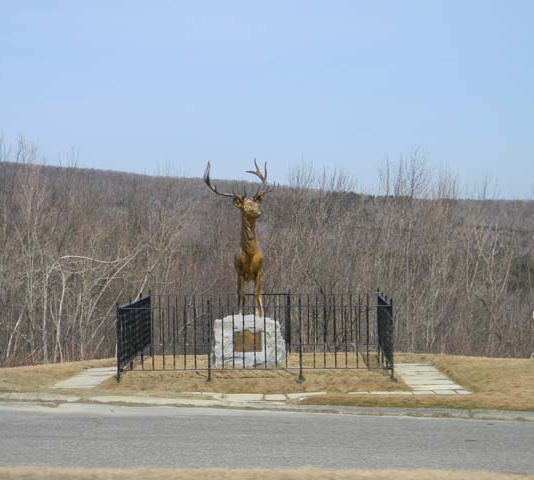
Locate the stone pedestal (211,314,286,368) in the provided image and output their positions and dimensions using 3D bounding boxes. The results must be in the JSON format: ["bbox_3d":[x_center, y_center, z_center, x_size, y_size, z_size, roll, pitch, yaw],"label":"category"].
[{"bbox_3d":[-0.300,1.640,20.400,1.180,0.790,1.400,-1,0,2],"label":"stone pedestal"}]

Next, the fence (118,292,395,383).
[{"bbox_3d":[-0.110,1.490,20.300,4.060,1.200,4.000,-1,0,2],"label":"fence"}]

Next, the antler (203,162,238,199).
[{"bbox_3d":[-0.755,-0.966,20.100,0.550,0.585,0.450,-1,0,-6],"label":"antler"}]

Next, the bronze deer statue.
[{"bbox_3d":[-0.460,-0.040,20.400,1.140,2.570,1.650,-1,0,1],"label":"bronze deer statue"}]

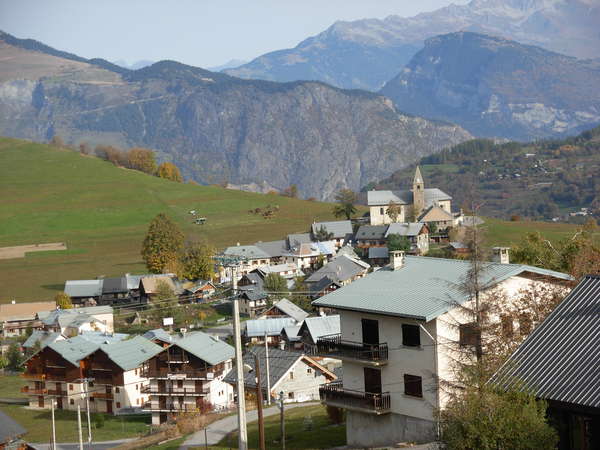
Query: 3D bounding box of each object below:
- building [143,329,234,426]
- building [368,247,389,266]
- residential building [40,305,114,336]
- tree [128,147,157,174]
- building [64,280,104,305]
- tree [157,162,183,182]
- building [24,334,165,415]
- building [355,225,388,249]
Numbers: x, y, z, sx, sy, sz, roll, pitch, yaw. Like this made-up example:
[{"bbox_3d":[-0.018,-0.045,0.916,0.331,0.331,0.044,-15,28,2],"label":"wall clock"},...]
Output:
[{"bbox_3d":[-18.540,25.790,303.000,13.000,13.600,12.000,-1,5,17],"label":"building"},{"bbox_3d":[26.800,10.900,615.000,6.600,6.000,7.000,-2,5,5],"label":"building"},{"bbox_3d":[-49.940,21.760,404.000,14.500,7.400,12.000,-4,5,-15],"label":"residential building"},{"bbox_3d":[-78.580,-32.250,900.000,13.000,13.000,13.000,-2,5,0],"label":"tree"},{"bbox_3d":[-62.110,19.440,520.000,11.000,6.300,9.000,-2,5,0],"label":"building"},{"bbox_3d":[-61.490,-24.790,850.000,11.800,9.400,11.000,-2,5,0],"label":"tree"},{"bbox_3d":[-37.470,26.880,327.000,21.200,11.600,14.500,0,5,27],"label":"building"},{"bbox_3d":[26.410,4.230,665.000,10.500,8.000,9.500,-1,5,20],"label":"building"}]

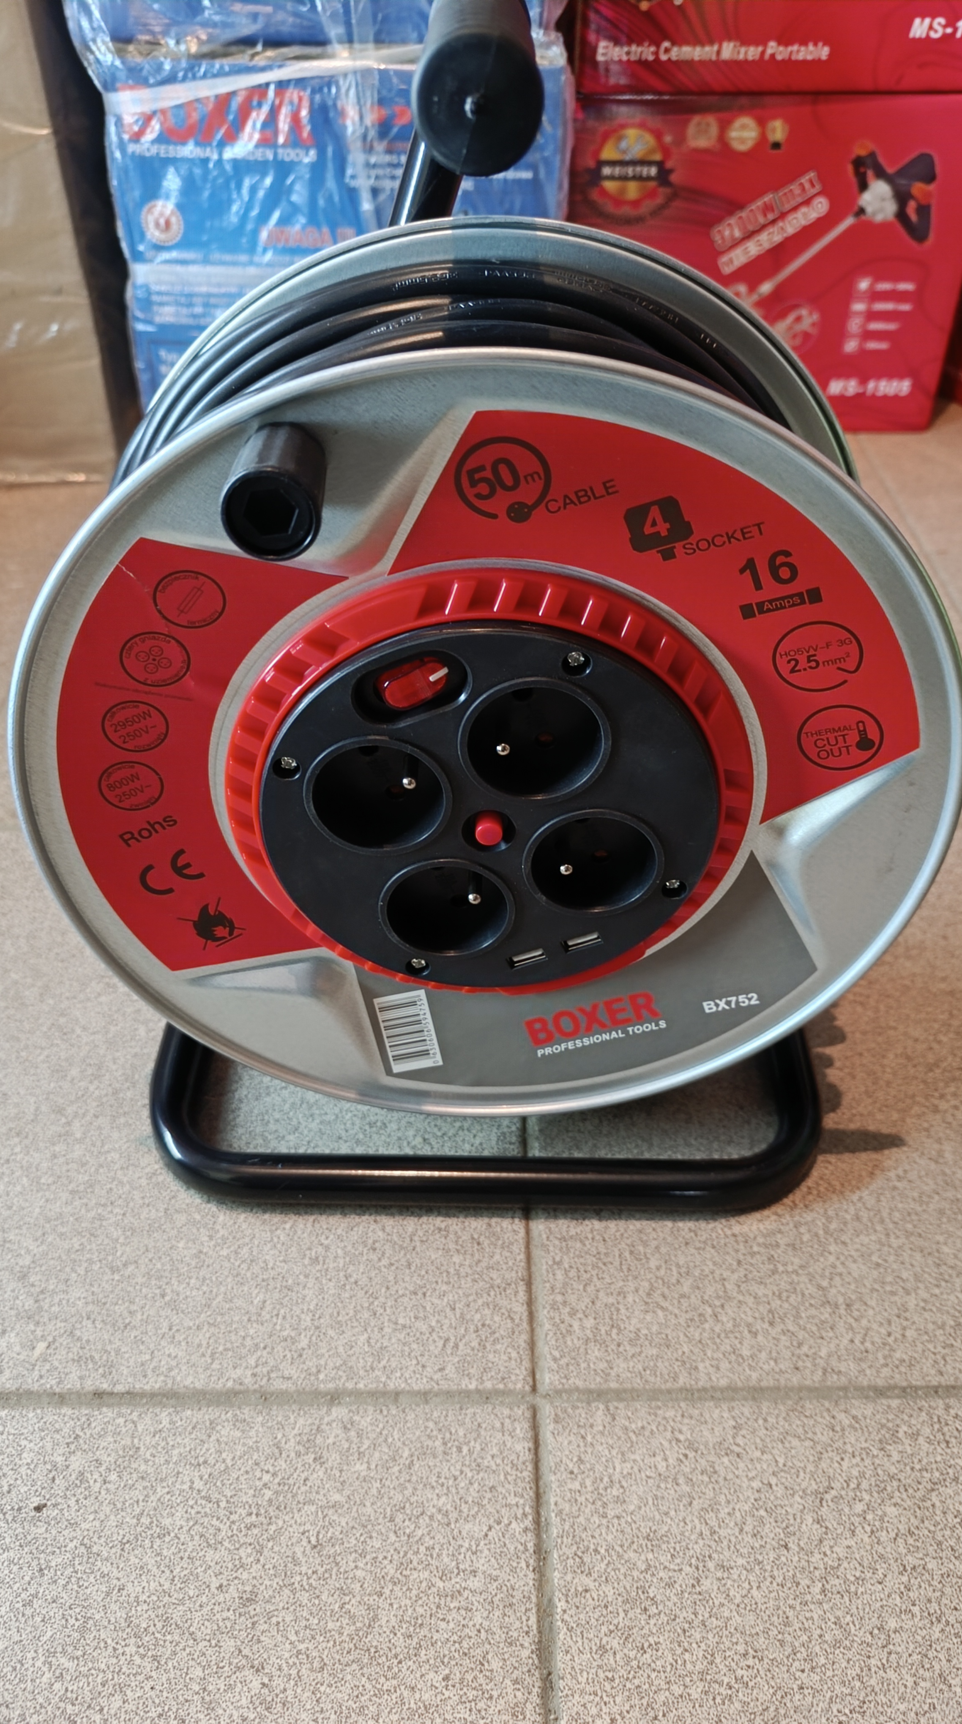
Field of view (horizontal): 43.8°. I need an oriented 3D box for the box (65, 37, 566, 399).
[{"bbox_3d":[-0.106,-0.540,1.010,0.325,0.268,0.240,0,42,0],"label":"box"}]

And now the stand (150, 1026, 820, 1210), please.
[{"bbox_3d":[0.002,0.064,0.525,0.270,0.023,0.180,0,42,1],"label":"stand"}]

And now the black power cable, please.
[{"bbox_3d":[-0.003,-0.049,0.411,0.272,0.264,0.108,0,42,1],"label":"black power cable"}]

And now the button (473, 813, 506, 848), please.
[{"bbox_3d":[0.002,-0.011,0.368,0.009,0.009,0.008,0,42,1],"label":"button"}]

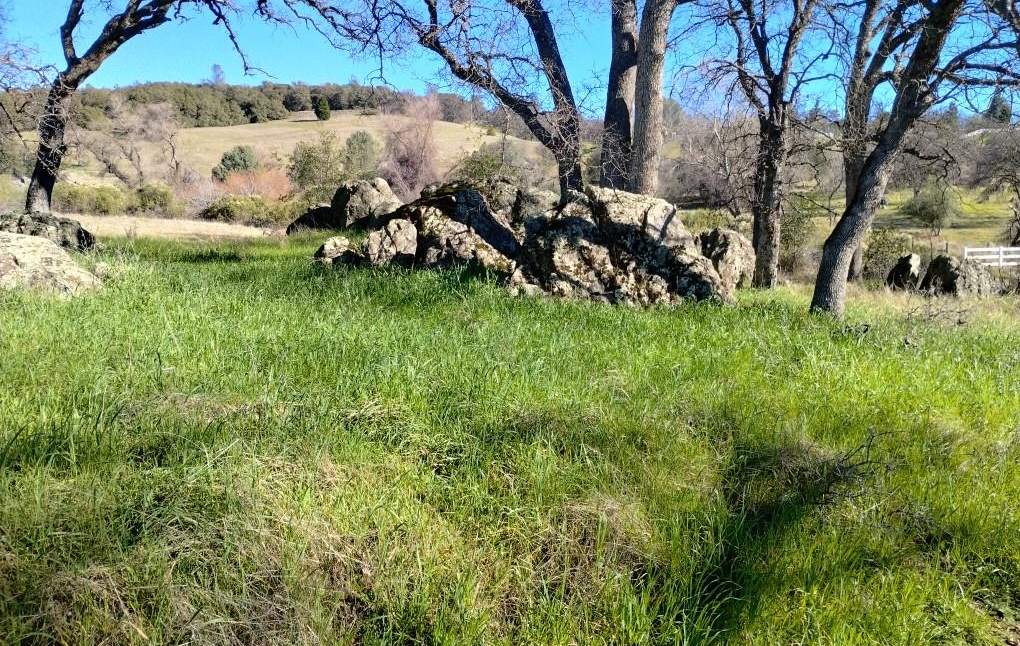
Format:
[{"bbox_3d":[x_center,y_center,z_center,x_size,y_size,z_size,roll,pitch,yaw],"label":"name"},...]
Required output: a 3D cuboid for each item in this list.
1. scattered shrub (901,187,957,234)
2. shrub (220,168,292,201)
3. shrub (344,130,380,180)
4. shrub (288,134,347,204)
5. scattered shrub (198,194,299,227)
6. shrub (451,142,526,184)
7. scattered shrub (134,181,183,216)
[{"bbox_3d":[32.496,-8.637,64.000,4.360,3.760,4.270,0,8,0],"label":"scattered shrub"},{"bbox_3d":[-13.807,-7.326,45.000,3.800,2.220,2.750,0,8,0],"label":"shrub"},{"bbox_3d":[-8.987,-9.834,50.000,2.230,3.400,2.180,0,8,0],"label":"shrub"},{"bbox_3d":[-9.786,-7.651,42.000,2.860,3.850,2.650,0,8,0],"label":"shrub"},{"bbox_3d":[-12.027,-5.174,38.000,4.460,1.520,2.760,0,8,0],"label":"scattered shrub"},{"bbox_3d":[-1.041,-7.577,40.000,3.570,2.350,2.940,0,8,0],"label":"shrub"},{"bbox_3d":[-19.570,-6.904,46.000,2.590,1.890,2.410,0,8,0],"label":"scattered shrub"}]

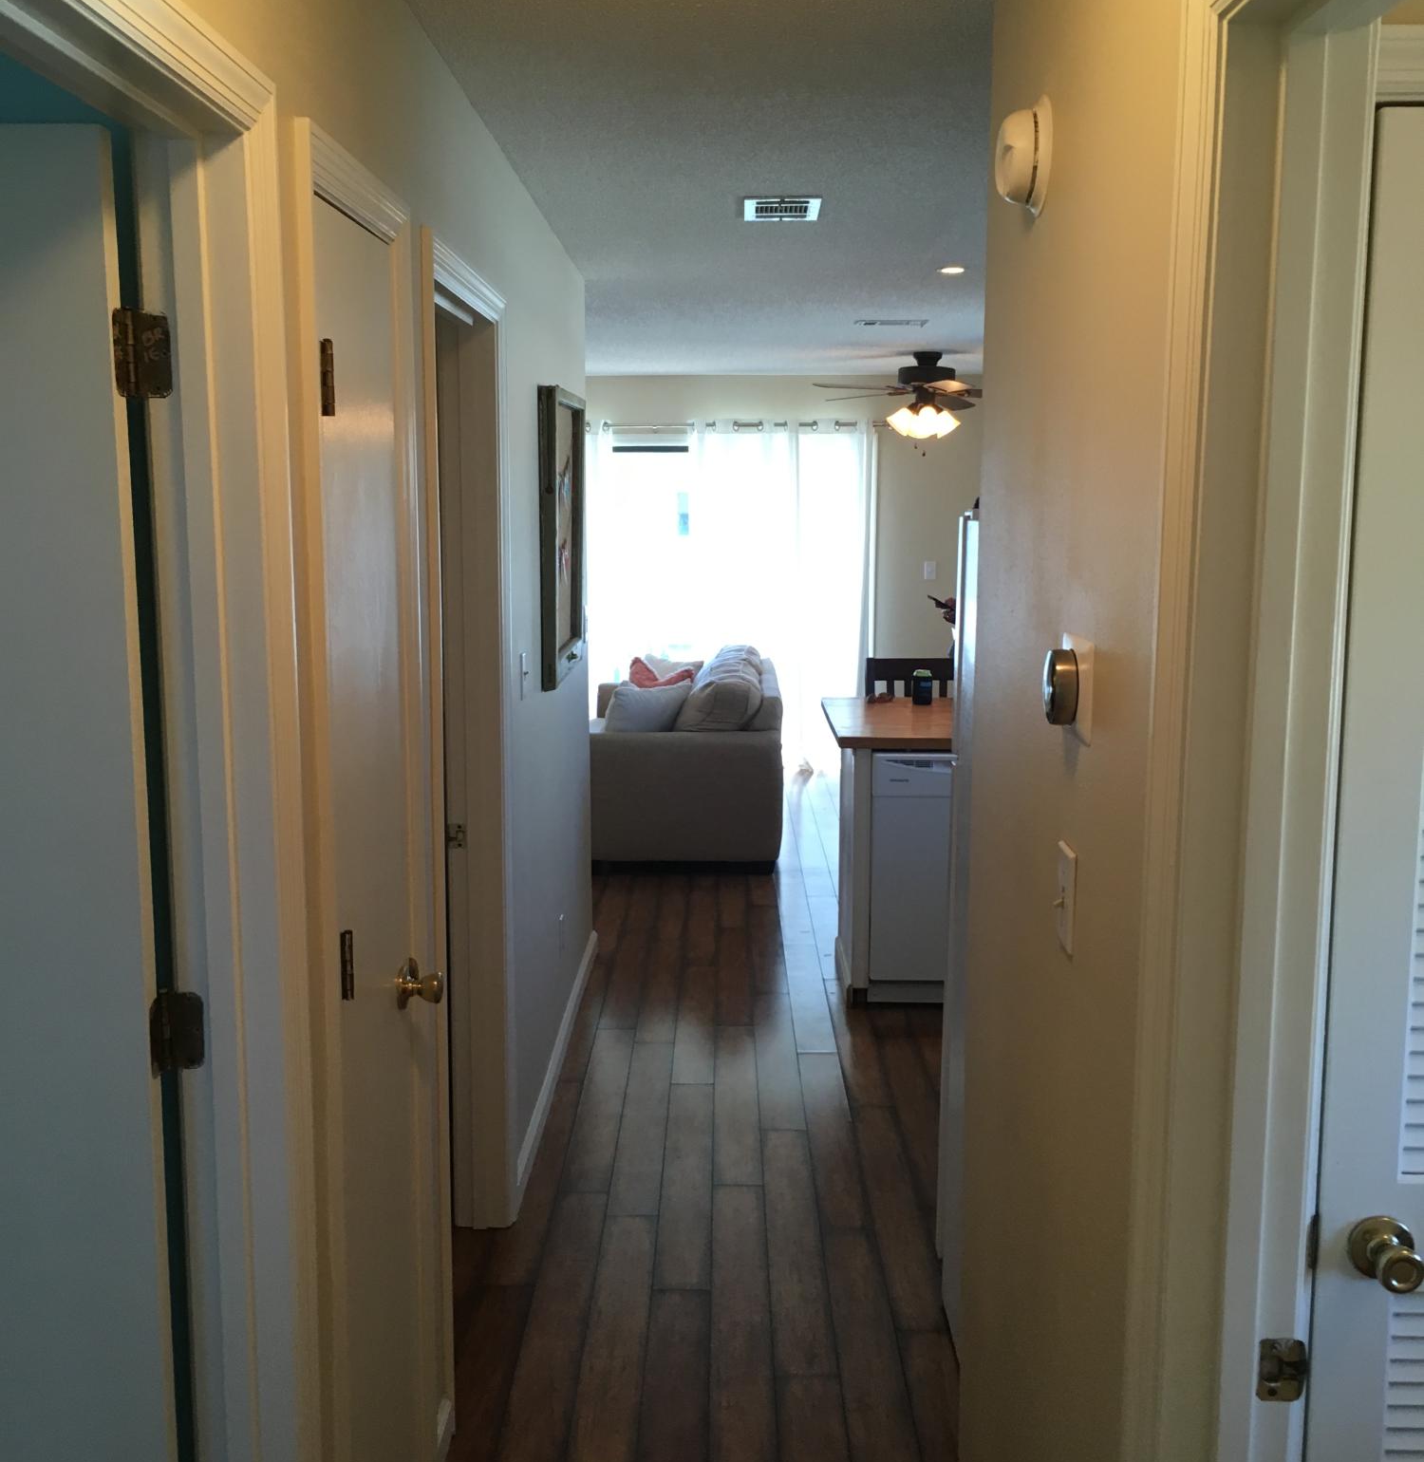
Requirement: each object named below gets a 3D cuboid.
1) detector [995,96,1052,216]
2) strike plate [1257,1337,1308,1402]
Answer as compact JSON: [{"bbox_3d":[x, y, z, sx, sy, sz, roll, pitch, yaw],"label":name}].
[{"bbox_3d":[0.379,-0.691,1.900,0.055,0.135,0.135,0,9,0],"label":"detector"},{"bbox_3d":[0.483,0.540,1.348,0.043,0.058,0.006,0,9,0],"label":"strike plate"}]

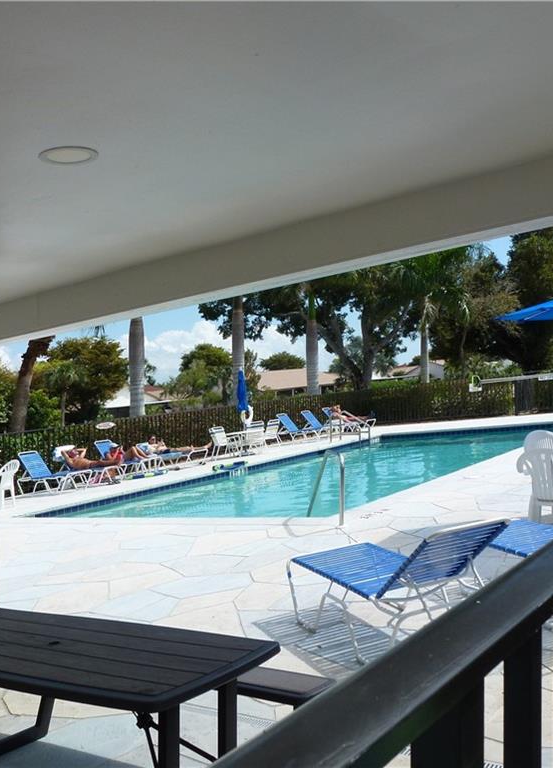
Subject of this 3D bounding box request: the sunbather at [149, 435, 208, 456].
[{"bbox_3d":[-2.693,1.690,19.400,1.600,0.600,0.500,-4,-1,27],"label":"sunbather"}]

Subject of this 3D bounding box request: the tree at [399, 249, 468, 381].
[{"bbox_3d":[7.783,-3.098,35.000,4.100,8.000,4.100,-3,-1,0],"label":"tree"}]

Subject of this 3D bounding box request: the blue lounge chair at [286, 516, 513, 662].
[{"bbox_3d":[0.755,1.185,4.420,0.660,0.860,1.760,-3,-2,-24],"label":"blue lounge chair"}]

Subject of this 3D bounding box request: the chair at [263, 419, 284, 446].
[{"bbox_3d":[-0.096,1.585,22.600,0.630,0.870,0.580,-5,-1,41],"label":"chair"}]

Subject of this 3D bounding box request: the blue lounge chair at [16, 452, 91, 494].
[{"bbox_3d":[-5.085,2.030,16.100,1.800,0.940,0.650,-5,-2,40],"label":"blue lounge chair"}]

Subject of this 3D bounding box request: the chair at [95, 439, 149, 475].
[{"bbox_3d":[-4.118,1.978,19.000,1.650,0.930,0.640,-4,-1,26],"label":"chair"}]

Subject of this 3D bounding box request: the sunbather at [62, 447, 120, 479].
[{"bbox_3d":[-4.610,1.946,17.500,1.380,0.750,0.580,-4,-1,26],"label":"sunbather"}]

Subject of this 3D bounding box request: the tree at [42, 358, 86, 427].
[{"bbox_3d":[-8.069,0.708,27.000,1.750,3.200,1.750,-3,-1,0],"label":"tree"}]

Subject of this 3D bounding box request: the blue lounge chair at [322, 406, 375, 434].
[{"bbox_3d":[2.784,1.450,27.300,1.880,0.880,0.660,-4,-2,28],"label":"blue lounge chair"}]

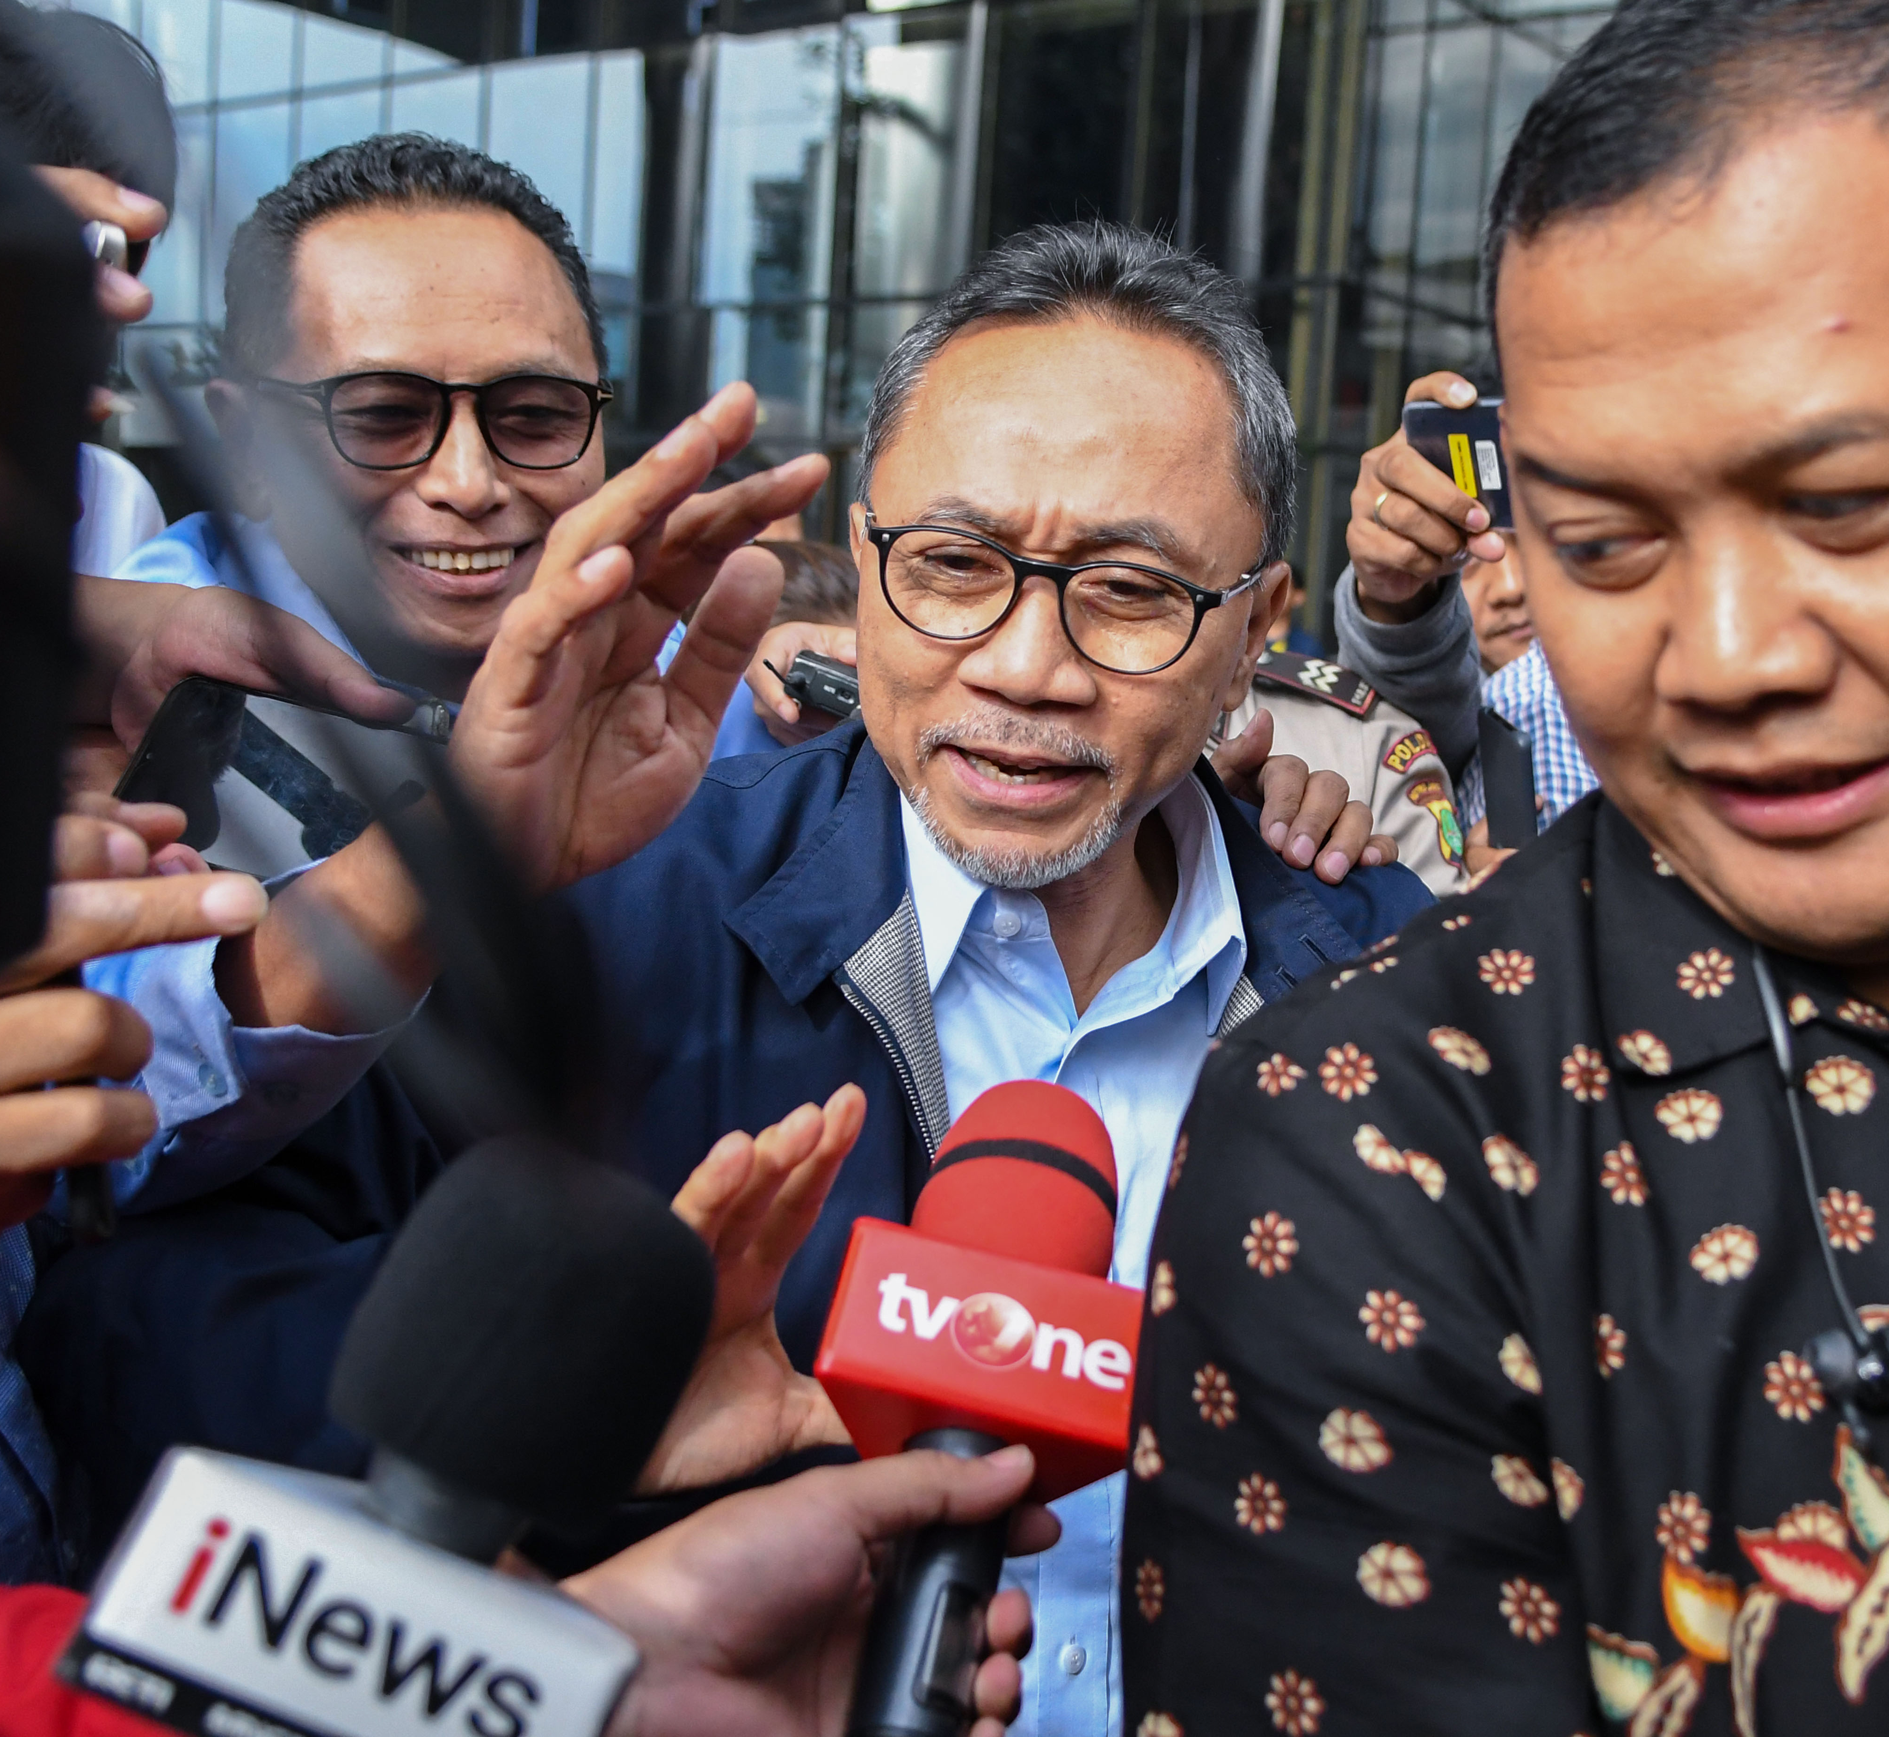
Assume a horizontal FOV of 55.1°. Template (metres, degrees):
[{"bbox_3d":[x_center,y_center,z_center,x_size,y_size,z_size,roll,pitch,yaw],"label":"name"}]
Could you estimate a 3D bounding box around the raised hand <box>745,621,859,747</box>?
[{"bbox_3d":[-0.076,-0.103,1.060,0.085,0.090,0.090,4,4,6],"label":"raised hand"}]

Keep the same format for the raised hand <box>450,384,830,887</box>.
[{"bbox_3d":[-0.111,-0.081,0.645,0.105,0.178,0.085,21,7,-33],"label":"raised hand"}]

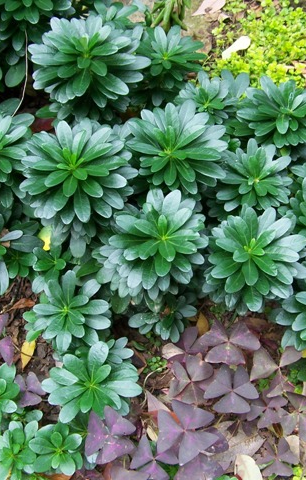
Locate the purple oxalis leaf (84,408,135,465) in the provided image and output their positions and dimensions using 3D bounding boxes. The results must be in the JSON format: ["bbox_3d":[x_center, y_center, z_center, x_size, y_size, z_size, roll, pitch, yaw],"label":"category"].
[{"bbox_3d":[-0.039,0.180,0.597,0.051,0.016,0.053,0,60,0],"label":"purple oxalis leaf"}]

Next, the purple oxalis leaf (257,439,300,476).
[{"bbox_3d":[0.145,0.252,0.748,0.048,0.012,0.041,3,57,6],"label":"purple oxalis leaf"}]

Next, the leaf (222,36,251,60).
[{"bbox_3d":[0.141,-0.329,1.107,0.062,0.014,0.023,-33,74,-7],"label":"leaf"}]

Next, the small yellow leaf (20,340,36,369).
[{"bbox_3d":[-0.140,0.125,0.718,0.016,0.007,0.036,16,66,7],"label":"small yellow leaf"}]

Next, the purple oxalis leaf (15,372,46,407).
[{"bbox_3d":[-0.128,0.155,0.674,0.031,0.012,0.035,-9,65,-4],"label":"purple oxalis leaf"}]

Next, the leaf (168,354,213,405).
[{"bbox_3d":[0.041,0.148,0.696,0.048,0.015,0.053,1,60,2],"label":"leaf"}]

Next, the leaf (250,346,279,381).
[{"bbox_3d":[0.116,0.129,0.668,0.030,0.010,0.036,4,65,2],"label":"leaf"}]

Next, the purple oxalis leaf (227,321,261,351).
[{"bbox_3d":[0.098,0.108,0.716,0.031,0.012,0.037,-16,60,-7],"label":"purple oxalis leaf"}]

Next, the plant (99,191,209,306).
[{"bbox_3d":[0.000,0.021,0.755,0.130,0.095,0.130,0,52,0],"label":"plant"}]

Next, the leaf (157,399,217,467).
[{"bbox_3d":[0.039,0.220,0.736,0.068,0.016,0.071,1,59,2],"label":"leaf"}]

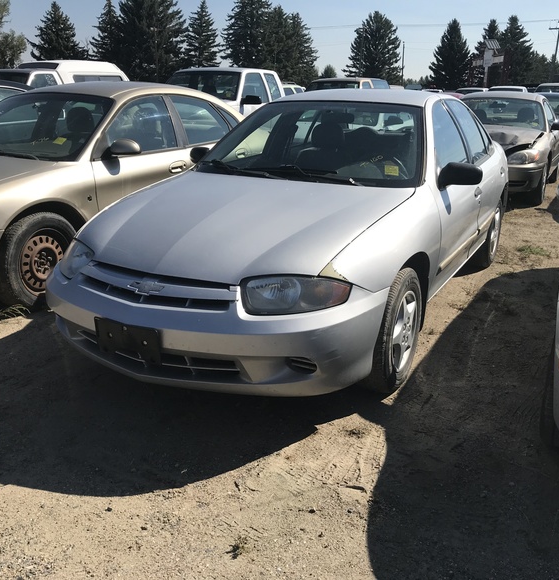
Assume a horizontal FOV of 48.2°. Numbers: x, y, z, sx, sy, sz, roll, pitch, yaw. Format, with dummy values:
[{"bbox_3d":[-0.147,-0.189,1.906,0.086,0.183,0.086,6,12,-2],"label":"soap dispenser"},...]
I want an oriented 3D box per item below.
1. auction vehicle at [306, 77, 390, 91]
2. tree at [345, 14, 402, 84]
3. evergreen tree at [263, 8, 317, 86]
[{"bbox_3d":[1.436,-4.342,15.476,1.800,1.720,4.550,9,19,25],"label":"auction vehicle"},{"bbox_3d":[10.380,-25.565,69.489,6.200,9.890,6.200,9,19,25],"label":"tree"},{"bbox_3d":[1.463,-25.734,69.504,5.600,9.990,5.600,9,19,25],"label":"evergreen tree"}]

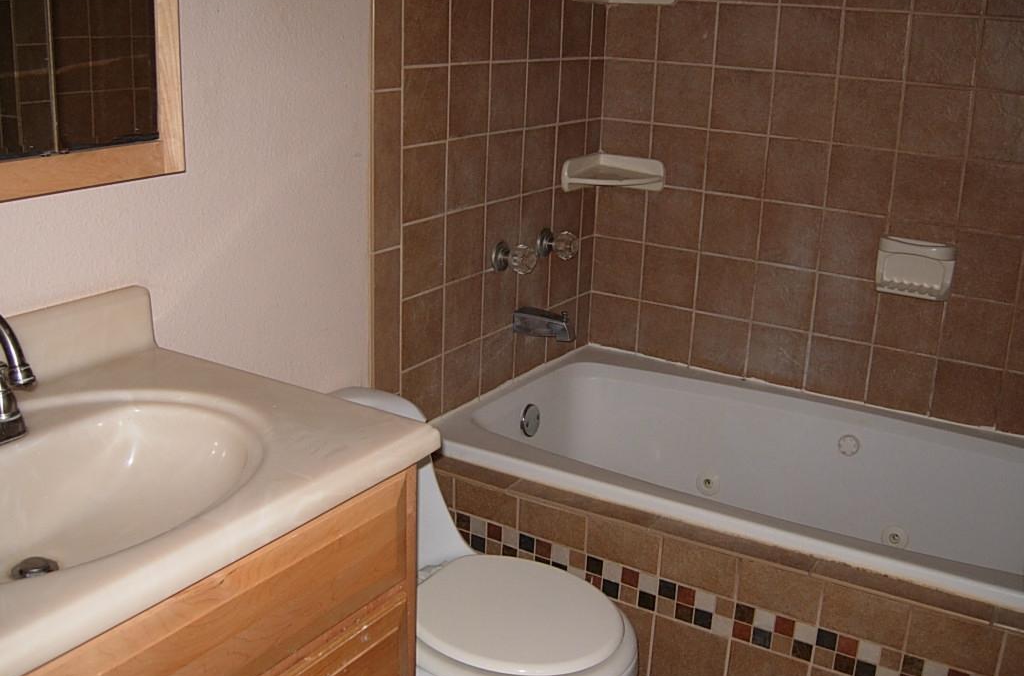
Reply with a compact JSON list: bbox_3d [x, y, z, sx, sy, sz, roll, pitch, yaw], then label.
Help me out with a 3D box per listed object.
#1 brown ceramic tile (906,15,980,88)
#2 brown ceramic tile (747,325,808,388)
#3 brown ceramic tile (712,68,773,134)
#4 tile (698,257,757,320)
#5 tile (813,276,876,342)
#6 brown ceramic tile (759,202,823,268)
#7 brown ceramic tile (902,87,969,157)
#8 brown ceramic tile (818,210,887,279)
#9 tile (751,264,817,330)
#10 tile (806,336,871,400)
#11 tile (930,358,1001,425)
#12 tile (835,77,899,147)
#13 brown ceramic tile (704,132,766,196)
[{"bbox_3d":[0.939,-0.623,2.312,0.151,0.151,0.010,12,20,30],"label":"brown ceramic tile"},{"bbox_3d":[0.670,0.044,2.679,0.152,0.145,0.010,12,20,30],"label":"brown ceramic tile"},{"bbox_3d":[0.557,-0.572,2.574,0.152,0.152,0.010,12,20,30],"label":"brown ceramic tile"},{"bbox_3d":[0.549,-0.132,2.733,0.152,0.152,0.010,13,20,30],"label":"tile"},{"bbox_3d":[0.802,-0.072,2.556,0.152,0.152,0.010,12,20,30],"label":"tile"},{"bbox_3d":[0.679,-0.249,2.589,0.152,0.152,0.010,12,20,30],"label":"brown ceramic tile"},{"bbox_3d":[0.942,-0.483,2.368,0.152,0.152,0.010,13,20,30],"label":"brown ceramic tile"},{"bbox_3d":[0.807,-0.220,2.516,0.151,0.151,0.010,12,20,30],"label":"brown ceramic tile"},{"bbox_3d":[0.674,-0.102,2.637,0.151,0.151,0.010,12,20,30],"label":"tile"},{"bbox_3d":[0.797,0.072,2.605,0.152,0.148,0.010,12,20,30],"label":"tile"},{"bbox_3d":[1.048,0.126,2.461,0.151,0.145,0.010,12,20,30],"label":"tile"},{"bbox_3d":[0.811,-0.511,2.421,0.152,0.152,0.010,12,20,30],"label":"tile"},{"bbox_3d":[0.553,-0.426,2.619,0.152,0.152,0.010,12,20,30],"label":"brown ceramic tile"}]

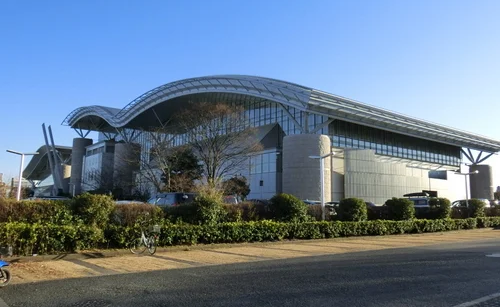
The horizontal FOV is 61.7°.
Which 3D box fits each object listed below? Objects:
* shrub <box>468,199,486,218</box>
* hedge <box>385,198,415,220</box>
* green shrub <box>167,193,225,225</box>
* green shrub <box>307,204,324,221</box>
[{"bbox_3d":[21.115,5.107,38.879,1.700,1.850,1.600,6,-10,-39],"label":"shrub"},{"bbox_3d":[11.057,4.247,30.879,1.950,1.850,1.800,6,-10,-39],"label":"hedge"},{"bbox_3d":[-2.966,3.201,22.800,2.000,2.150,2.700,7,-10,-38],"label":"green shrub"},{"bbox_3d":[4.022,3.736,25.722,1.200,1.200,1.100,6,-10,-39],"label":"green shrub"}]

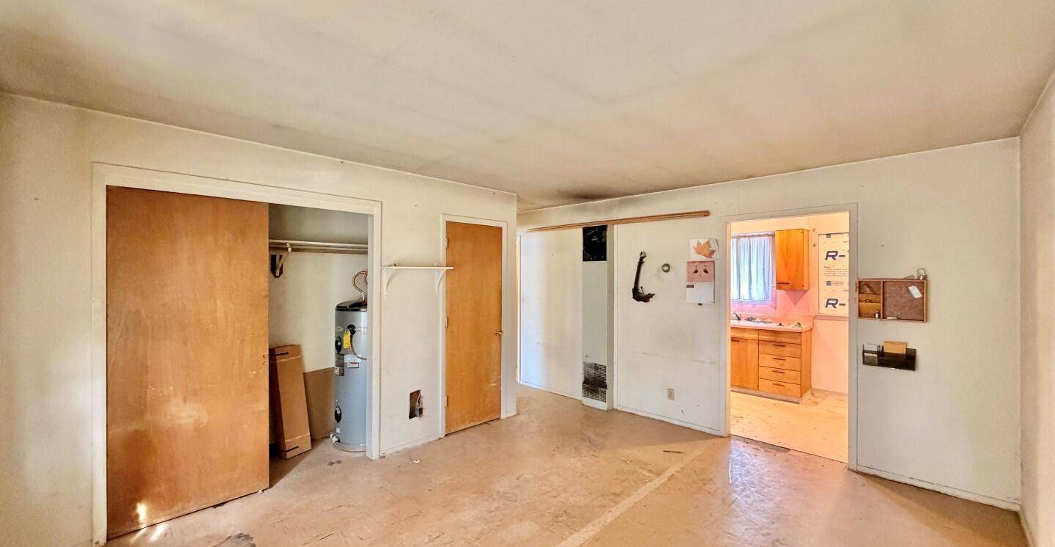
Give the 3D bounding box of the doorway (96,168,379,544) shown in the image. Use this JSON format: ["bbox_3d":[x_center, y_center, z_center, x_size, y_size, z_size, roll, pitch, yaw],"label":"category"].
[{"bbox_3d":[-1.869,0.475,3.026,0.115,2.140,1.688,0,0,44],"label":"doorway"}]

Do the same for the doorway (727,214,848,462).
[{"bbox_3d":[2.275,0.523,3.787,0.960,2.060,0.120,0,0,44],"label":"doorway"}]

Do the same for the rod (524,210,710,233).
[{"bbox_3d":[0.879,-0.583,5.017,2.470,0.056,0.062,0,0,44],"label":"rod"}]

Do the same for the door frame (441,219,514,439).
[{"bbox_3d":[-0.520,0.497,4.366,0.120,2.105,0.880,0,0,44],"label":"door frame"}]

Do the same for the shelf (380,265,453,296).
[{"bbox_3d":[-0.957,0.072,3.758,0.200,0.262,0.603,0,0,44],"label":"shelf"}]

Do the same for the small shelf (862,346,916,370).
[{"bbox_3d":[2.730,0.628,3.227,0.305,0.165,0.091,0,0,44],"label":"small shelf"}]

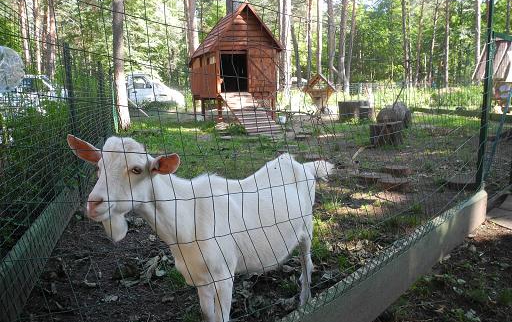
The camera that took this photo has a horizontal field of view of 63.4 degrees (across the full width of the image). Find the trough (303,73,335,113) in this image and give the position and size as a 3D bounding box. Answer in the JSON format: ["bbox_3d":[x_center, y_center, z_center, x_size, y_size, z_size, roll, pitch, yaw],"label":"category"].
[{"bbox_3d":[2.215,-2.312,14.400,1.120,1.450,0.950,2,11,19],"label":"trough"}]

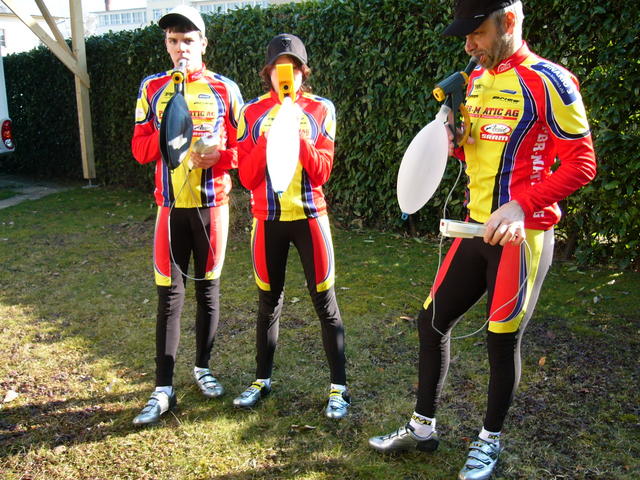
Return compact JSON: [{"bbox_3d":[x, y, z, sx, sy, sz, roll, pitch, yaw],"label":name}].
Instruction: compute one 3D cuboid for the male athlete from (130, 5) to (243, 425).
[{"bbox_3d":[-0.601,-0.095,2.873,0.510,1.800,0.450,-1,13,-3],"label":"male athlete"}]

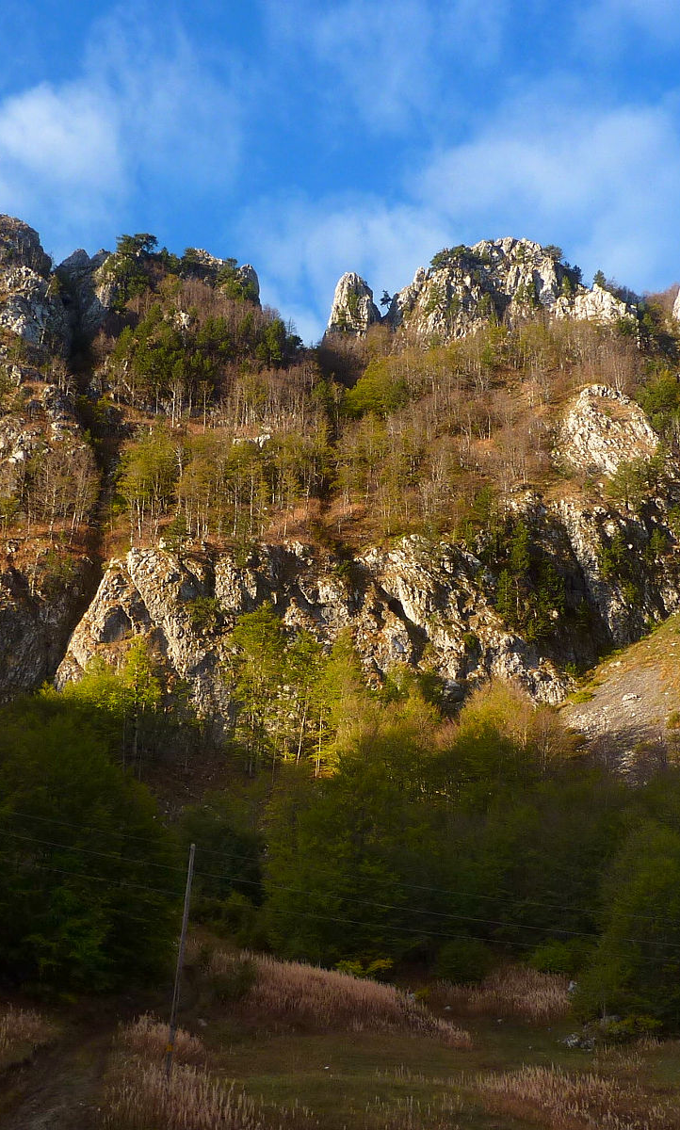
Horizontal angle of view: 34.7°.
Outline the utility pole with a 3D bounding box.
[{"bbox_3d":[-5.726,14.259,39.159,0.210,8.200,0.210,6,-17,-6],"label":"utility pole"}]

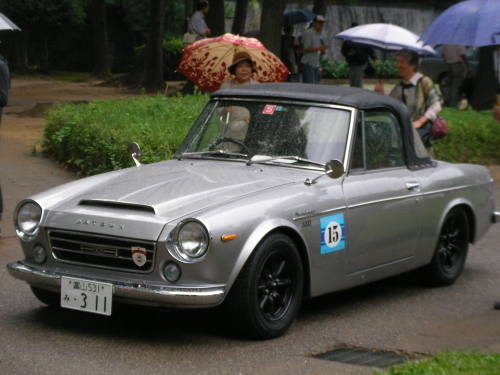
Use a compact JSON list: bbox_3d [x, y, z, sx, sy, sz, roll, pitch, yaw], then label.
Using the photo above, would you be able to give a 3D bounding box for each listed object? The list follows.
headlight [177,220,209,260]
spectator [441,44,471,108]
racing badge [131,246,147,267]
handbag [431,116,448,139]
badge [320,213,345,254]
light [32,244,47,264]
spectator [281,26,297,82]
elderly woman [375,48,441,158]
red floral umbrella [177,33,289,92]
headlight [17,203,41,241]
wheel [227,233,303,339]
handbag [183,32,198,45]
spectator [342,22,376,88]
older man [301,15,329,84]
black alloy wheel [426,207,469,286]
[{"bbox_3d":[-0.275,0.266,8.574,0.195,0.195,0.110,6,7,31],"label":"headlight"},{"bbox_3d":[3.925,-2.292,32.000,0.480,1.680,0.500,4,7,20],"label":"spectator"},{"bbox_3d":[-0.572,0.360,8.649,0.098,0.108,0.015,6,7,31],"label":"racing badge"},{"bbox_3d":[1.440,-0.451,12.700,0.150,0.175,0.120,1,6,-14],"label":"handbag"},{"bbox_3d":[0.465,0.262,9.404,0.010,0.210,0.287,6,7,31],"label":"badge"},{"bbox_3d":[-1.129,0.356,9.061,0.110,0.110,0.060,6,7,31],"label":"light"},{"bbox_3d":[0.698,-2.167,30.000,0.380,1.570,0.450,7,8,36],"label":"spectator"},{"bbox_3d":[1.277,-0.371,13.500,0.540,1.510,0.440,7,8,41],"label":"elderly woman"},{"bbox_3d":[-0.135,-0.951,13.846,0.960,0.720,0.960,12,-26,-11],"label":"red floral umbrella"},{"bbox_3d":[-1.212,0.184,9.210,0.190,0.210,0.110,6,8,31],"label":"headlight"},{"bbox_3d":[0.082,0.530,9.131,0.190,0.585,0.585,6,8,31],"label":"wheel"},{"bbox_3d":[-1.037,-2.597,29.200,0.260,0.190,0.100,4,6,14],"label":"handbag"},{"bbox_3d":[1.946,-2.164,30.085,0.560,1.580,0.360,2,6,-6],"label":"spectator"},{"bbox_3d":[1.057,-2.002,27.590,0.360,1.670,0.480,5,7,23],"label":"older man"},{"bbox_3d":[1.240,0.352,10.941,0.185,0.585,0.585,6,7,31],"label":"black alloy wheel"}]

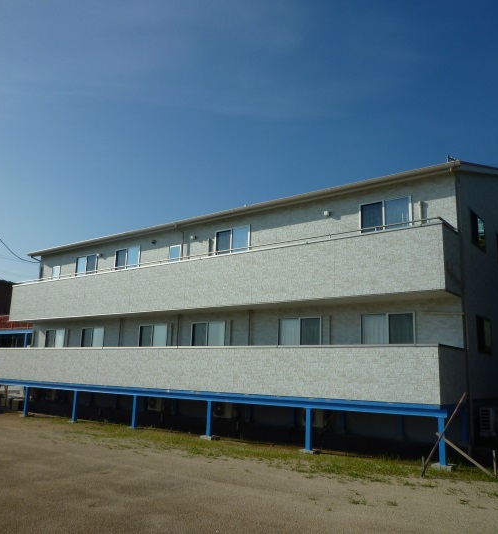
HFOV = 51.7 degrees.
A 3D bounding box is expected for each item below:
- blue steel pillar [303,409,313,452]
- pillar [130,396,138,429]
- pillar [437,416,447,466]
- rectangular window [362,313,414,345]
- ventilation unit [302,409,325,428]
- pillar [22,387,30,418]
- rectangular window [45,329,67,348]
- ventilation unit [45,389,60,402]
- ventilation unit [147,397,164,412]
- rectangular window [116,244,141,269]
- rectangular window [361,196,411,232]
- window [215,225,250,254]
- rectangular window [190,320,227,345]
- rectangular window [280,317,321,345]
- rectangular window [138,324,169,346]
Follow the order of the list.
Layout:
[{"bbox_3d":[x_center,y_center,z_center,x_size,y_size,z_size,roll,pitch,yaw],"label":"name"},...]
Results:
[{"bbox_3d":[1.508,3.997,12.698,0.130,0.985,0.130,-7,-14,37],"label":"blue steel pillar"},{"bbox_3d":[-3.653,4.619,16.369,0.130,0.974,0.130,-7,-14,37],"label":"pillar"},{"bbox_3d":[3.995,3.600,10.604,0.130,0.946,0.130,-7,-14,37],"label":"pillar"},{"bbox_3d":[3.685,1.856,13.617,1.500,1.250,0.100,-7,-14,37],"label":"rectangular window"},{"bbox_3d":[1.804,4.055,13.984,0.680,0.560,0.280,-7,-15,37],"label":"ventilation unit"},{"bbox_3d":[-8.846,5.383,20.555,0.130,1.131,0.130,-7,-14,37],"label":"pillar"},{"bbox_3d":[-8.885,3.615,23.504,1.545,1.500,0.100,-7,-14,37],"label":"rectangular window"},{"bbox_3d":[-8.183,5.282,21.591,0.680,0.560,0.280,-7,-15,37],"label":"ventilation unit"},{"bbox_3d":[-3.266,4.871,18.497,0.750,0.550,0.280,-7,-14,37],"label":"ventilation unit"},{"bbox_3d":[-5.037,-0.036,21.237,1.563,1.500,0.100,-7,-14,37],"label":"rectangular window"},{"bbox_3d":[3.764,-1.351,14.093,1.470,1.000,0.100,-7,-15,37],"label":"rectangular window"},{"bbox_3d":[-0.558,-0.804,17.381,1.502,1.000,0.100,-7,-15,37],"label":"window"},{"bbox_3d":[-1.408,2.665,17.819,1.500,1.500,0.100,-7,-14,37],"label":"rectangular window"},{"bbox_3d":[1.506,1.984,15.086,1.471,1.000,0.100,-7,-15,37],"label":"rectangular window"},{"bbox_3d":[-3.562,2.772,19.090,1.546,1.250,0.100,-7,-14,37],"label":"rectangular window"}]

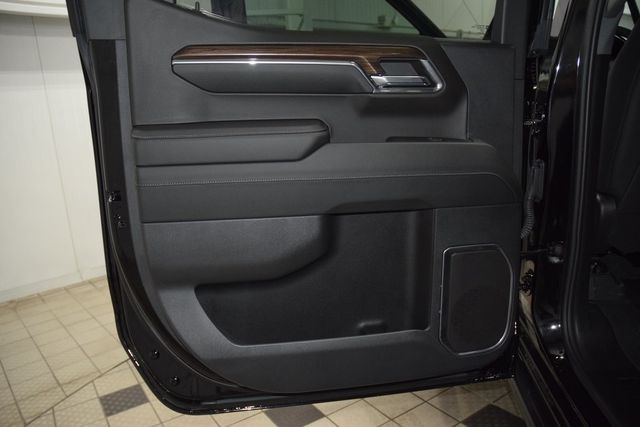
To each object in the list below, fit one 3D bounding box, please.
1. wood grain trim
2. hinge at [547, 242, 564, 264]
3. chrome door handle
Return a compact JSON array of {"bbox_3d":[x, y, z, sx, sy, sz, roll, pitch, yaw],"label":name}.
[{"bbox_3d":[-0.033,-0.324,1.012,0.527,0.056,0.030,-3,12,-9],"label":"wood grain trim"},{"bbox_3d":[0.603,0.102,1.230,0.042,0.053,0.045,1,13,14],"label":"hinge"},{"bbox_3d":[0.192,-0.302,1.053,0.155,0.066,0.040,-3,12,-9],"label":"chrome door handle"}]

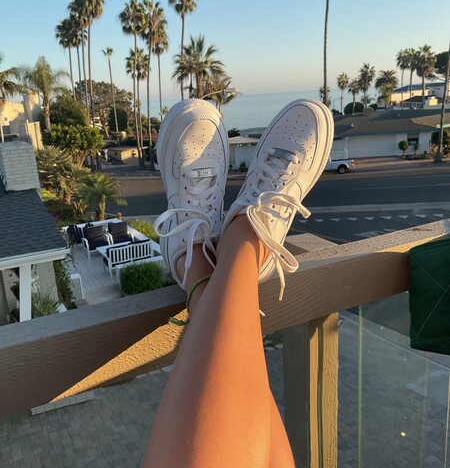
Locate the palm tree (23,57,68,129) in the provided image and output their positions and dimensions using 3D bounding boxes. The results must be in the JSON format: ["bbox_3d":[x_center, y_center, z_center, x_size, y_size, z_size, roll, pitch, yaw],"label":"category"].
[{"bbox_3d":[-13.078,-8.545,37.144,3.400,8.655,3.400,-3,15,0],"label":"palm tree"}]

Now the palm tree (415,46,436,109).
[{"bbox_3d":[33.480,-26.176,84.369,3.467,10.610,3.467,-3,15,0],"label":"palm tree"}]

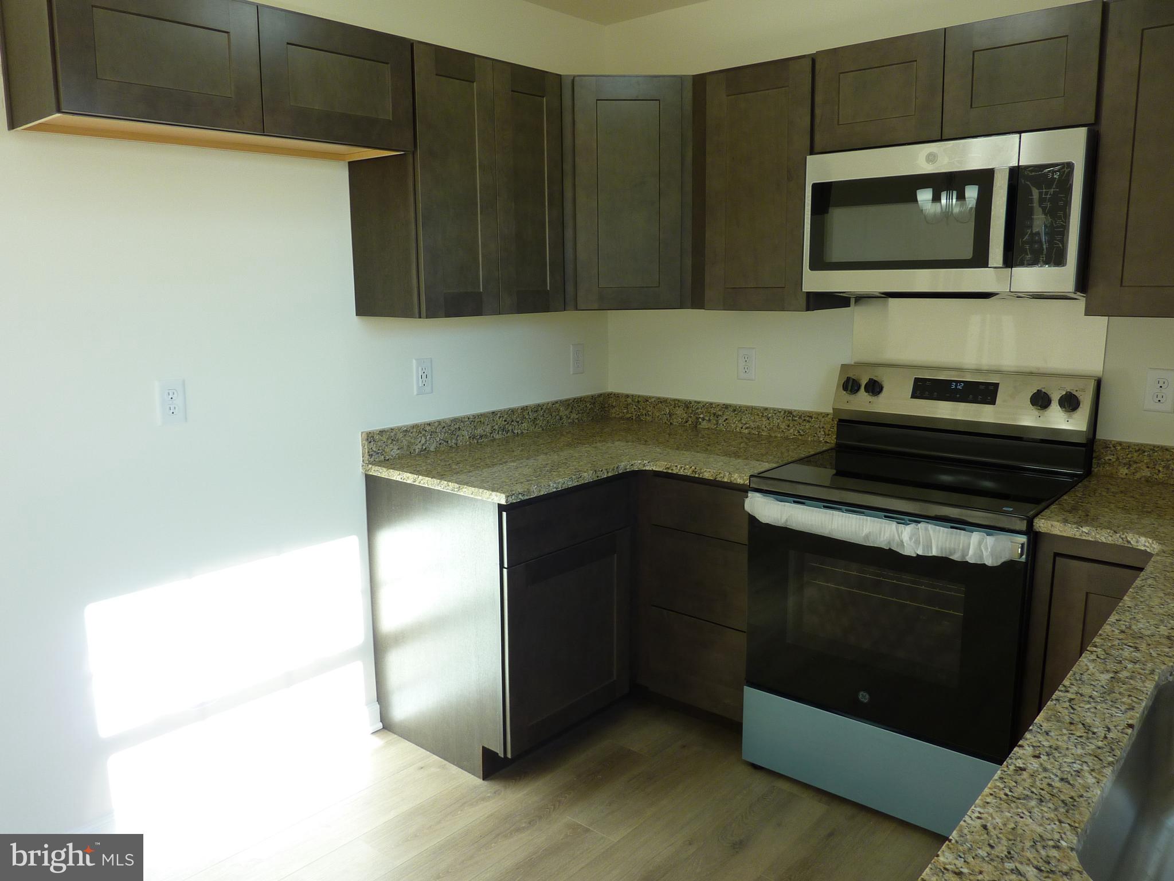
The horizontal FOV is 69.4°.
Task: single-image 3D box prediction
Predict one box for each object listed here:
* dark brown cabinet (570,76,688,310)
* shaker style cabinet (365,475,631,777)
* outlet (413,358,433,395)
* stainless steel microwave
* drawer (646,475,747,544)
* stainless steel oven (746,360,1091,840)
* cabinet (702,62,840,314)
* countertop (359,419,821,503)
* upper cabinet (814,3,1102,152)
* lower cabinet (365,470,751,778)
[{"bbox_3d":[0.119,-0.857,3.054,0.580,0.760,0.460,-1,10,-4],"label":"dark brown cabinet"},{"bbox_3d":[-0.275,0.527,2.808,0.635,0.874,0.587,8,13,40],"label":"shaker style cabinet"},{"bbox_3d":[-0.548,-0.215,2.857,0.010,0.118,0.073,8,14,39],"label":"outlet"},{"bbox_3d":[1.065,-0.637,2.470,0.759,0.409,0.389,8,14,39],"label":"stainless steel microwave"},{"bbox_3d":[0.517,0.177,2.842,0.366,0.160,0.508,8,14,39],"label":"drawer"},{"bbox_3d":[0.959,0.410,2.500,0.755,1.183,0.685,8,13,40],"label":"stainless steel oven"},{"bbox_3d":[0.645,-0.825,2.832,0.384,0.763,0.325,8,14,39],"label":"cabinet"},{"bbox_3d":[0.093,0.057,2.833,1.062,0.034,1.246,8,13,40],"label":"countertop"},{"bbox_3d":[1.082,-0.991,2.428,0.762,0.300,0.325,8,14,39],"label":"upper cabinet"},{"bbox_3d":[0.100,0.503,2.915,1.062,0.874,1.242,8,13,40],"label":"lower cabinet"}]

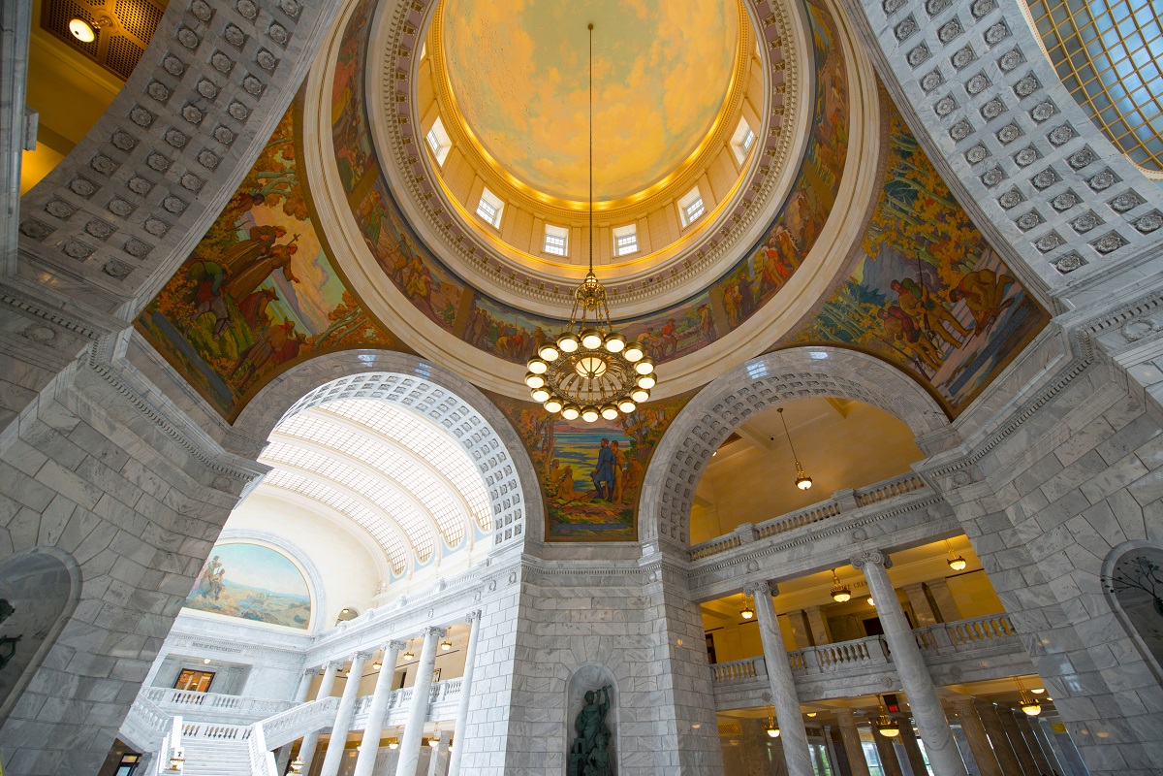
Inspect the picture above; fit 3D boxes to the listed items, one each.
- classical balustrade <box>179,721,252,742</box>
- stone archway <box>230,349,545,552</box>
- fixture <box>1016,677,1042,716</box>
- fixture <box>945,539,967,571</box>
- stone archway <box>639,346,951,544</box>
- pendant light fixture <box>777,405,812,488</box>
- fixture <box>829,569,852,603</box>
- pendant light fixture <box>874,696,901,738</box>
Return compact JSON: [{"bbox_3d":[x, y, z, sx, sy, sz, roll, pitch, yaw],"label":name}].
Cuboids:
[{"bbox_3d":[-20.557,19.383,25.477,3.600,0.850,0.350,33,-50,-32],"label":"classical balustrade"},{"bbox_3d":[-8.087,2.634,22.993,14.427,7.421,2.704,33,-50,-32],"label":"stone archway"},{"bbox_3d":[15.080,10.499,15.341,0.720,1.035,0.720,33,-50,-32],"label":"fixture"},{"bbox_3d":[15.298,6.823,18.579,0.730,1.358,0.730,33,-50,-32],"label":"fixture"},{"bbox_3d":[8.913,2.538,22.716,2.704,7.411,14.407,33,-50,-32],"label":"stone archway"},{"bbox_3d":[12.312,3.415,26.434,0.870,5.422,0.870,33,-50,-32],"label":"pendant light fixture"},{"bbox_3d":[12.216,9.382,21.449,0.880,1.530,0.880,33,-50,-32],"label":"fixture"},{"bbox_3d":[12.209,13.224,18.217,0.870,1.375,0.870,33,-50,-32],"label":"pendant light fixture"}]

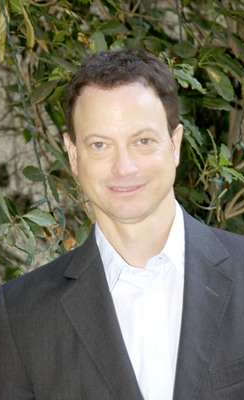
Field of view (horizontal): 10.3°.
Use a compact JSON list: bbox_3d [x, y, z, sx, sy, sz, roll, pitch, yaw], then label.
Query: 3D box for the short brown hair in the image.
[{"bbox_3d":[0.000,-0.127,1.940,0.160,0.172,0.195,-4,2,-2],"label":"short brown hair"}]

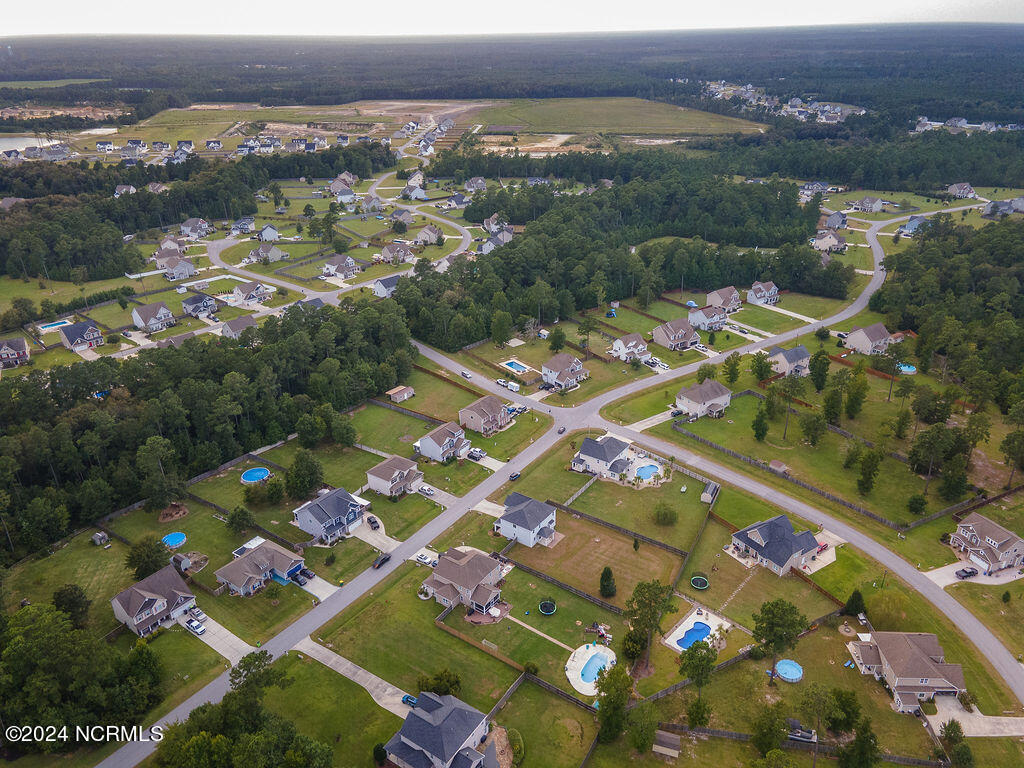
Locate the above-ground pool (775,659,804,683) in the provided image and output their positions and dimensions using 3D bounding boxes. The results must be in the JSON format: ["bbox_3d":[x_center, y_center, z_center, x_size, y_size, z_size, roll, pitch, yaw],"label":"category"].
[{"bbox_3d":[57.330,59.600,146.910,5.490,1.330,5.490,-1,27,0],"label":"above-ground pool"}]

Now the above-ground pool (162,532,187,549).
[{"bbox_3d":[-92.809,43.299,195.313,6.200,1.300,6.200,-1,26,0],"label":"above-ground pool"}]

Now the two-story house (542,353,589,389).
[{"bbox_3d":[20.910,-5.960,269.810,14.490,9.120,11.040,-22,34,-36],"label":"two-story house"}]

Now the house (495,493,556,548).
[{"bbox_3d":[4.434,37.262,197.020,15.500,8.300,12.200,17,31,31],"label":"house"}]

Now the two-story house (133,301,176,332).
[{"bbox_3d":[-164.040,-31.280,325.040,13.980,9.320,14.380,-23,34,-37],"label":"two-story house"}]

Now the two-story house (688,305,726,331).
[{"bbox_3d":[88.220,-30.310,317.480,12.660,8.210,11.550,-16,31,-28],"label":"two-story house"}]

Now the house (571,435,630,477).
[{"bbox_3d":[28.390,21.620,215.910,15.090,8.000,13.470,17,32,31],"label":"house"}]

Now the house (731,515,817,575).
[{"bbox_3d":[69.790,41.310,188.254,15.400,7.300,17.200,-20,32,-34],"label":"house"}]

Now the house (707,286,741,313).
[{"bbox_3d":[101.630,-40.640,337.680,12.360,8.210,12.360,-19,32,-33],"label":"house"}]

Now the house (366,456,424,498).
[{"bbox_3d":[-34.700,26.660,211.950,11.800,7.400,12.000,17,31,31],"label":"house"}]

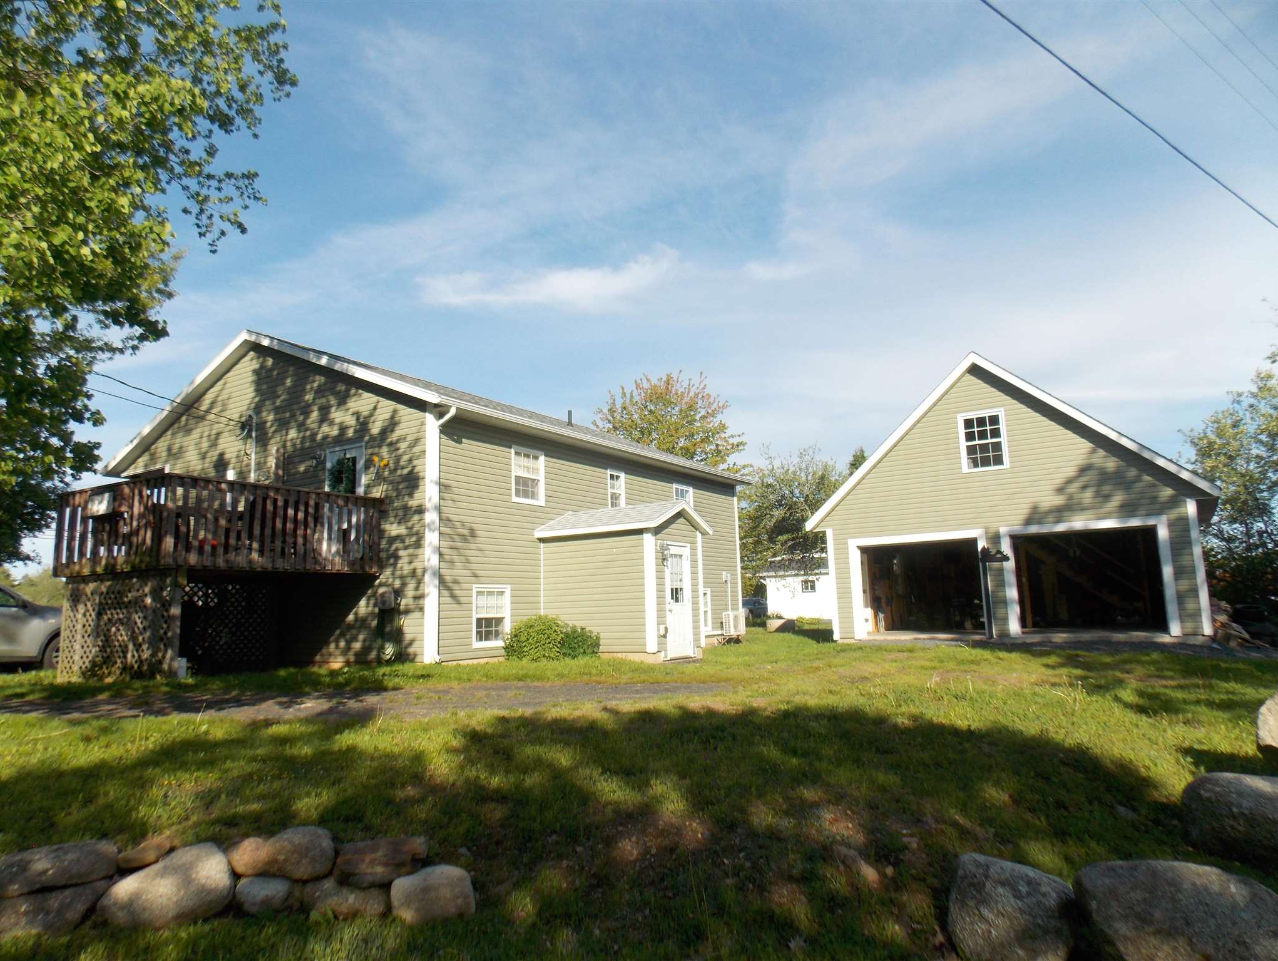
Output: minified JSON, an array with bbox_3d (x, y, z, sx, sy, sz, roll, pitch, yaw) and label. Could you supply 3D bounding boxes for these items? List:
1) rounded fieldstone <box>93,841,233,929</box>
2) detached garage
[{"bbox_3d":[-2.596,2.229,4.680,0.704,0.438,0.480,-2,-9,0],"label":"rounded fieldstone"},{"bbox_3d":[9.280,0.712,20.963,8.083,6.210,7.266,-7,-11,32],"label":"detached garage"}]

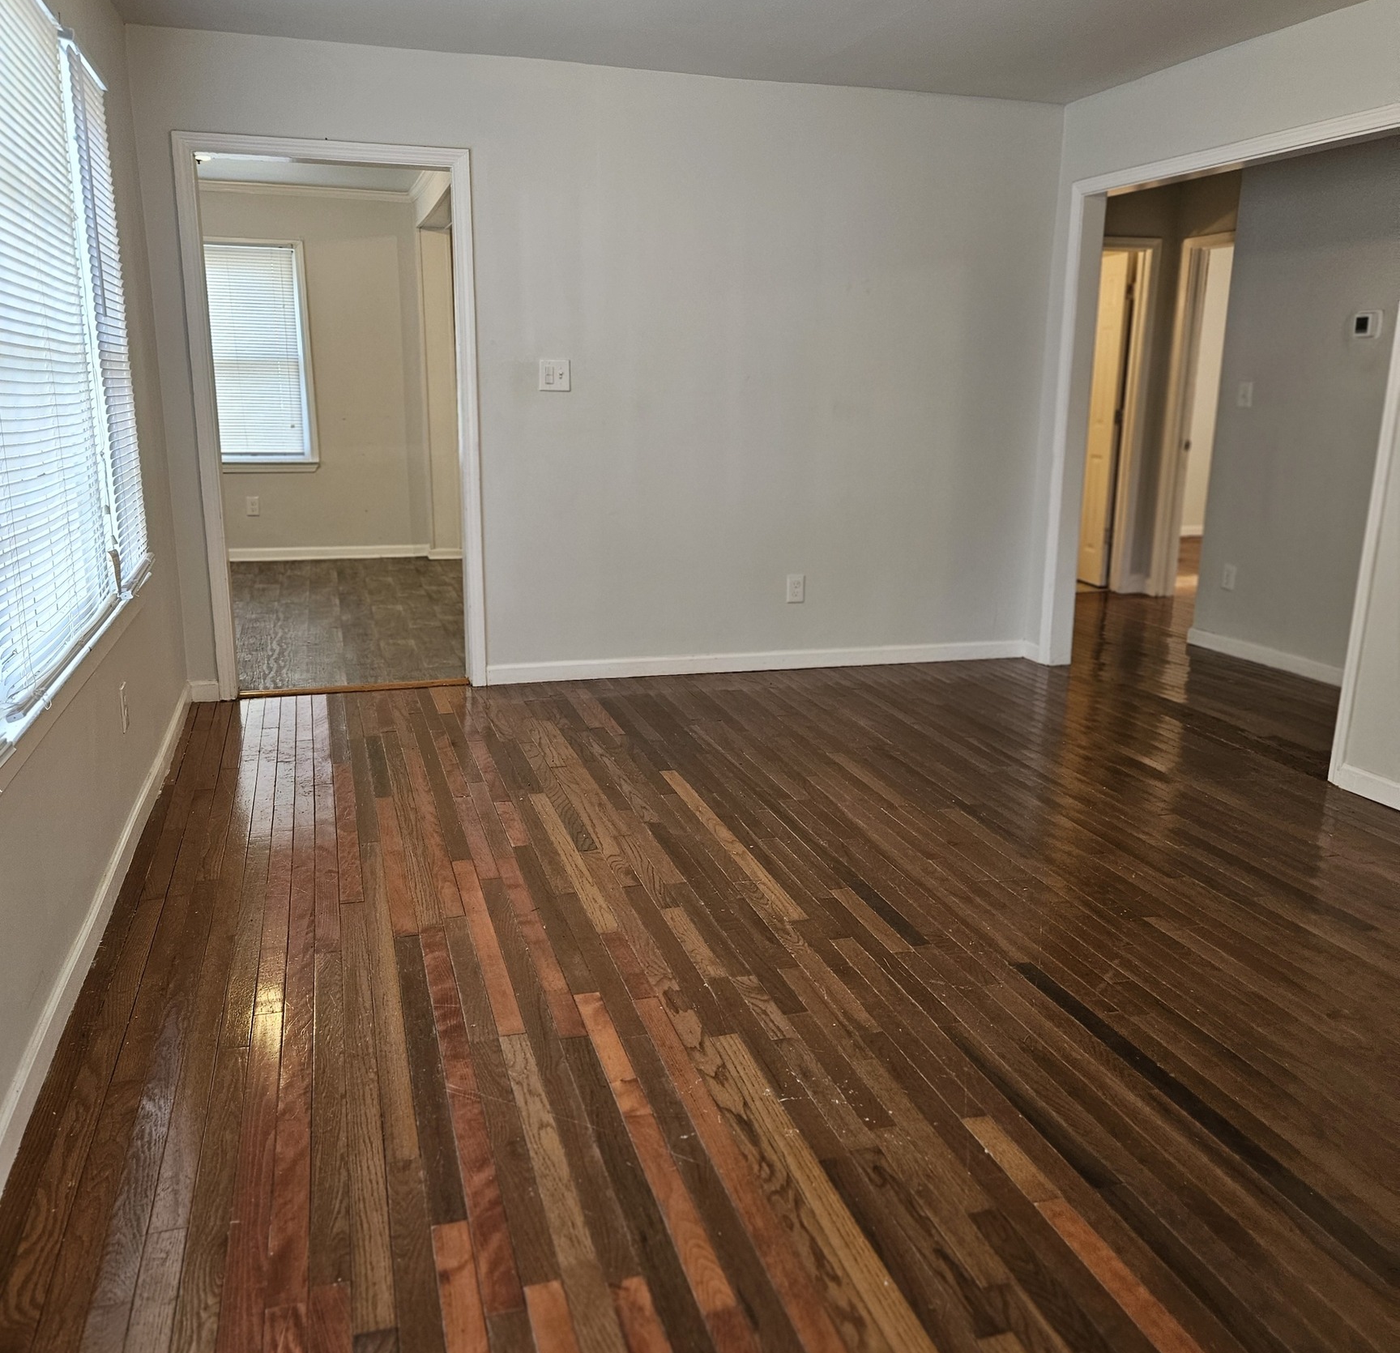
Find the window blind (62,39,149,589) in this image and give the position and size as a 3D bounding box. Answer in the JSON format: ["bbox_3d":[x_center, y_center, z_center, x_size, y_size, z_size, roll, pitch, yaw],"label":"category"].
[{"bbox_3d":[-1.572,-0.918,3.322,0.040,1.340,0.548,-3,14,-16],"label":"window blind"}]

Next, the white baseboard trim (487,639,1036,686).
[{"bbox_3d":[0.320,-0.072,5.521,2.533,0.087,0.016,-3,14,-16],"label":"white baseboard trim"}]

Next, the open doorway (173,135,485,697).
[{"bbox_3d":[-1.396,-0.959,4.838,1.044,2.084,0.140,-3,14,-16],"label":"open doorway"}]

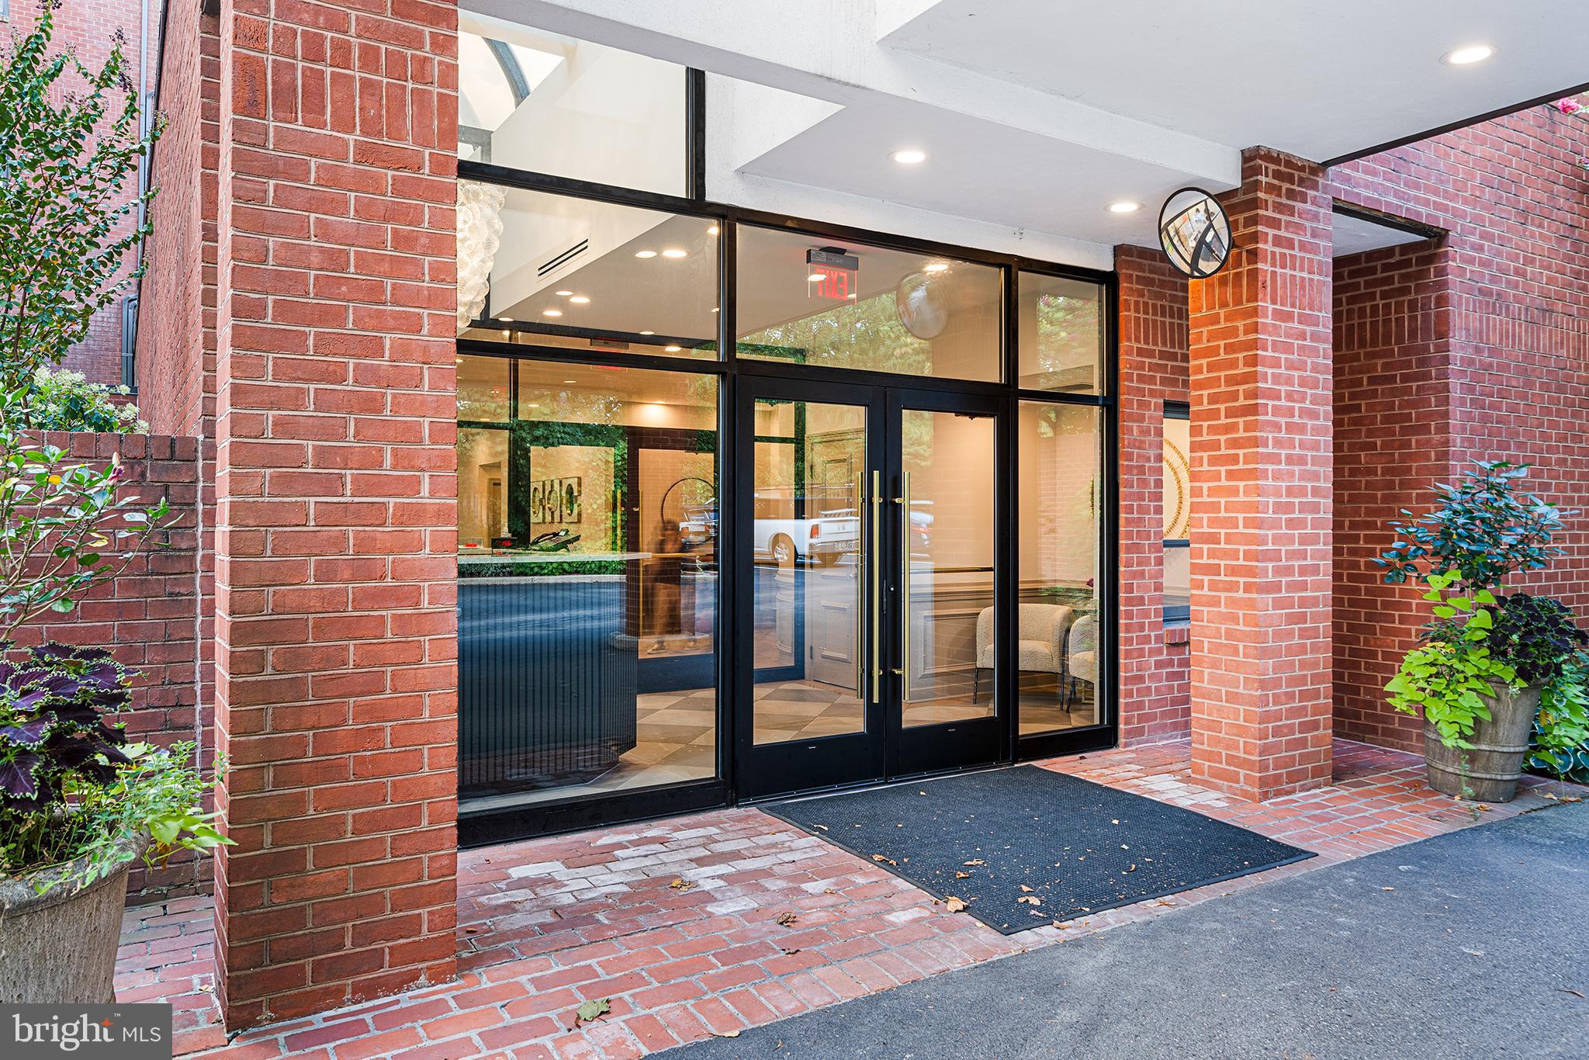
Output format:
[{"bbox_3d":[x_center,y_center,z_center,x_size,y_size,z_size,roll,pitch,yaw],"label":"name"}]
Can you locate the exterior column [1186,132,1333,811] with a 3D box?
[{"bbox_3d":[2.493,-0.277,5.641,0.600,3.300,0.405,0,0,-29],"label":"exterior column"}]

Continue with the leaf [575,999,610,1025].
[{"bbox_3d":[-0.571,1.369,3.020,0.095,0.020,0.125,0,0,-11],"label":"leaf"}]

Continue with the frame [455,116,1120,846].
[{"bbox_3d":[0.217,-0.137,5.660,4.019,3.030,0.150,0,0,-29],"label":"frame"}]

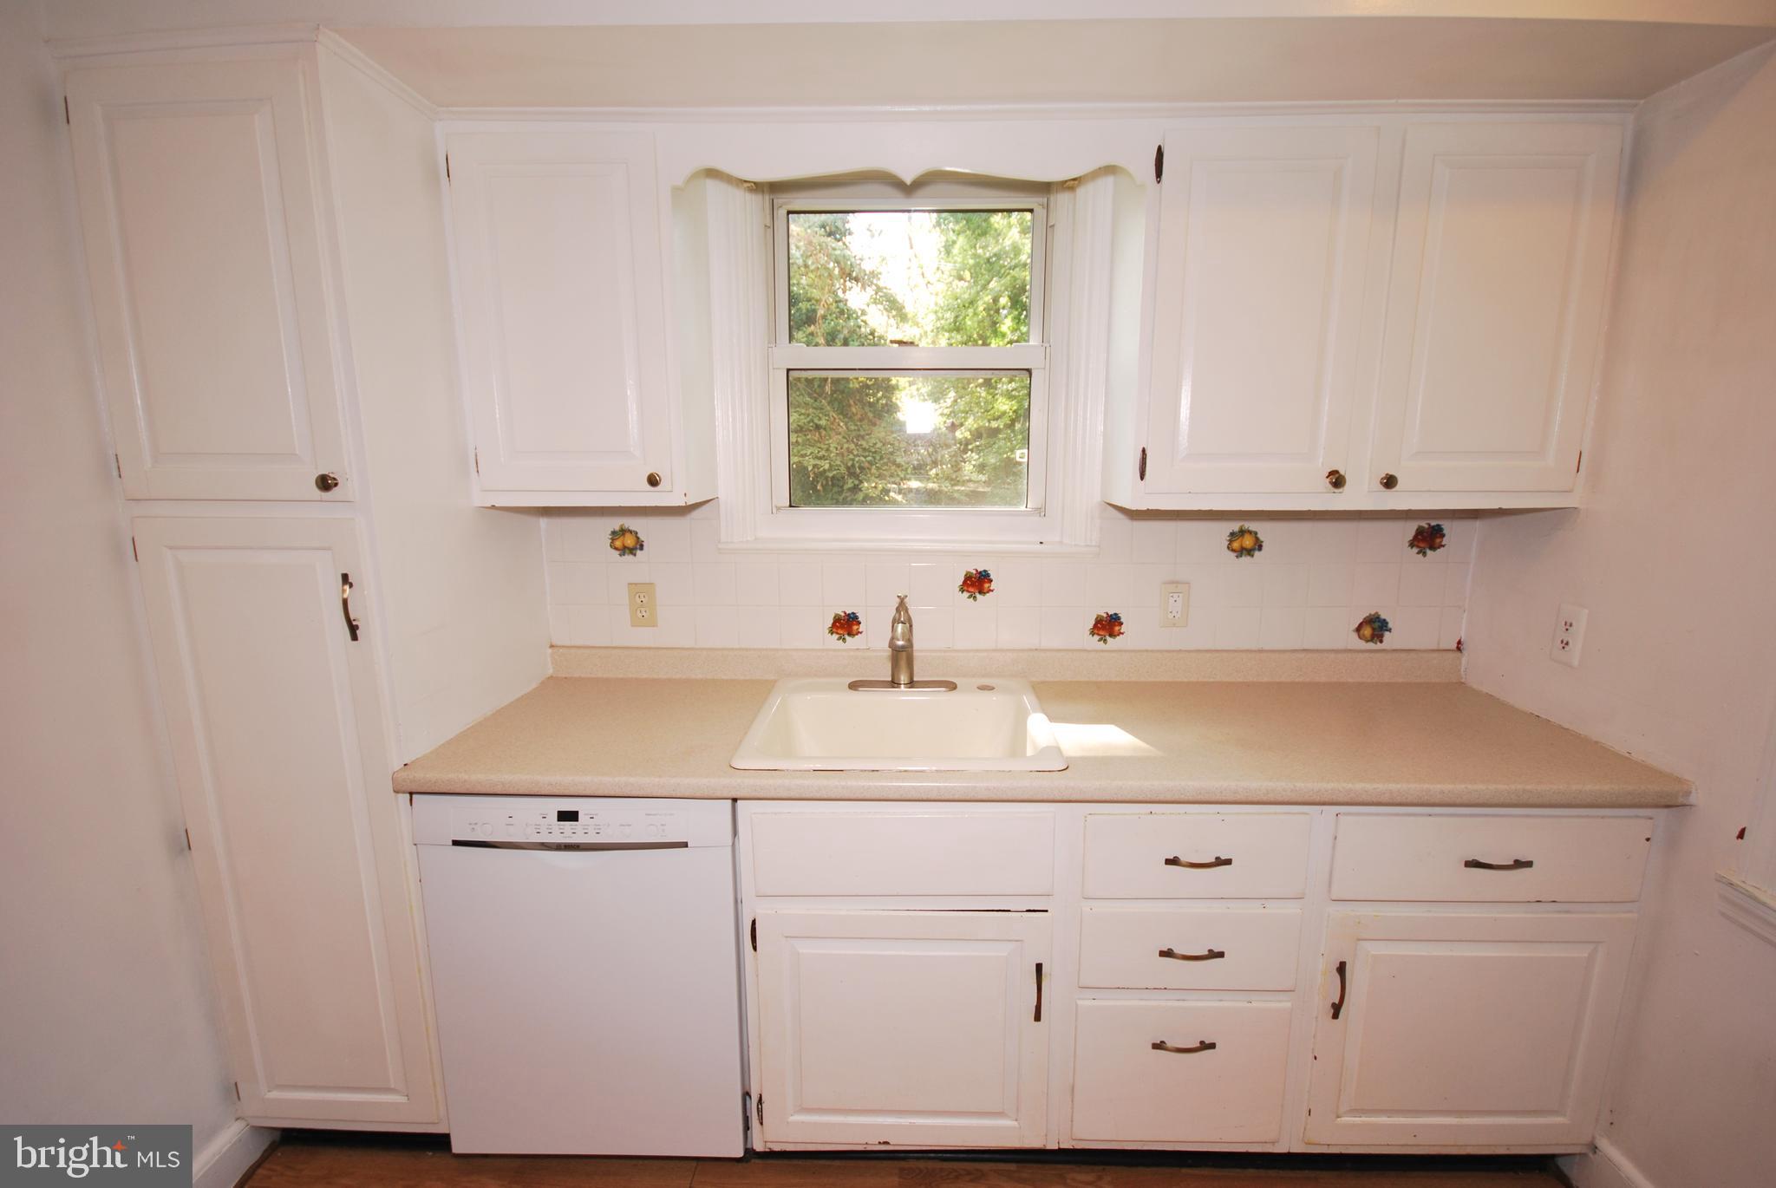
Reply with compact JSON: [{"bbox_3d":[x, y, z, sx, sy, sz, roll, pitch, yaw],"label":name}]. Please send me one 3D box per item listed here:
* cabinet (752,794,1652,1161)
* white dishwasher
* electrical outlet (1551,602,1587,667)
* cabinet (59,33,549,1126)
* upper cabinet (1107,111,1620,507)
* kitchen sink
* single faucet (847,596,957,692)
[{"bbox_3d":[0.573,0.711,1.713,1.684,0.788,0.605,0,10,1],"label":"cabinet"},{"bbox_3d":[-0.576,0.711,1.729,0.595,0.796,0.602,0,10,1],"label":"white dishwasher"},{"bbox_3d":[1.436,0.087,1.571,0.010,0.118,0.070,0,10,1],"label":"electrical outlet"},{"bbox_3d":[-1.107,0.083,1.637,0.431,2.055,0.600,0,10,1],"label":"cabinet"},{"bbox_3d":[0.982,-0.571,1.627,0.912,0.744,0.297,0,10,1],"label":"upper cabinet"},{"bbox_3d":[0.030,0.356,1.641,0.637,0.197,0.562,0,10,1],"label":"kitchen sink"},{"bbox_3d":[0.035,0.127,1.738,0.260,0.233,0.210,0,10,1],"label":"single faucet"}]

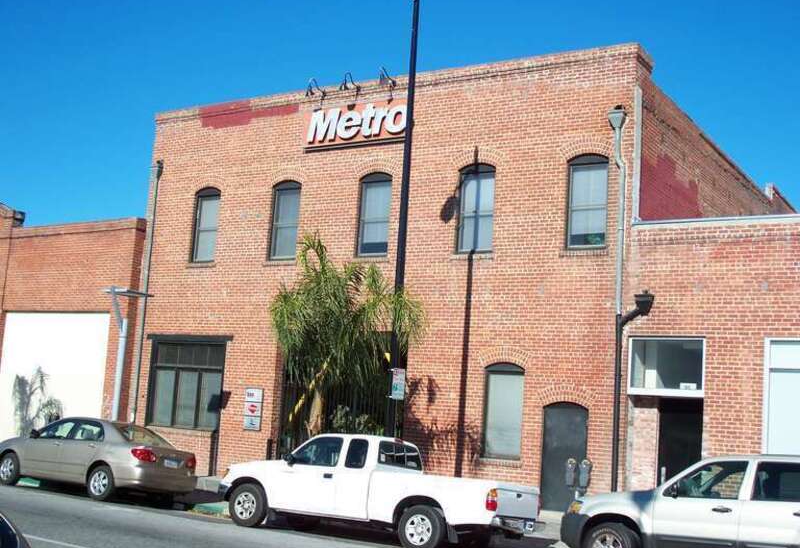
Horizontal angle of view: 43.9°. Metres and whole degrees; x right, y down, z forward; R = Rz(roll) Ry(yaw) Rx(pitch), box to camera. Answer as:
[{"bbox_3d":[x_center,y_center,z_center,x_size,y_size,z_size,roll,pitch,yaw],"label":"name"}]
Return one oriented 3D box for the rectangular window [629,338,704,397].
[{"bbox_3d":[4.802,1.675,17.901,1.372,1.035,0.130,-1,-9,32],"label":"rectangular window"}]

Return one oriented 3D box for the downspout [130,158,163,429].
[{"bbox_3d":[-6.427,0.909,24.967,0.240,7.718,0.220,-1,-9,32],"label":"downspout"}]

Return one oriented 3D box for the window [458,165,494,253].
[{"bbox_3d":[1.603,-1.372,20.733,0.843,1.883,0.150,-1,-9,32],"label":"window"}]

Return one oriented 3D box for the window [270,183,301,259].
[{"bbox_3d":[-2.649,-1.242,23.199,0.834,1.851,0.150,-1,-9,32],"label":"window"}]

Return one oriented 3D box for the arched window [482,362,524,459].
[{"bbox_3d":[2.052,2.676,19.512,0.850,1.858,0.150,-1,-9,32],"label":"arched window"}]

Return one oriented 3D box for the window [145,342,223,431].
[{"bbox_3d":[-5.179,2.674,24.061,2.443,2.080,0.150,-1,-9,32],"label":"window"}]

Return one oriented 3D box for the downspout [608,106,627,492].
[{"bbox_3d":[4.001,0.730,18.616,0.373,8.011,0.240,-1,-9,32],"label":"downspout"}]

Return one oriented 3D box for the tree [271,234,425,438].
[{"bbox_3d":[-1.031,1.753,17.223,2.760,4.883,2.700,-1,-9,32],"label":"tree"}]

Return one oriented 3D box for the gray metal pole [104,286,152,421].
[{"bbox_3d":[-5.811,2.318,20.287,0.620,4.080,0.750,-1,-9,32],"label":"gray metal pole"}]

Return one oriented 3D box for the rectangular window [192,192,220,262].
[{"bbox_3d":[-4.818,-1.222,24.788,0.843,1.883,0.150,-1,-9,32],"label":"rectangular window"}]

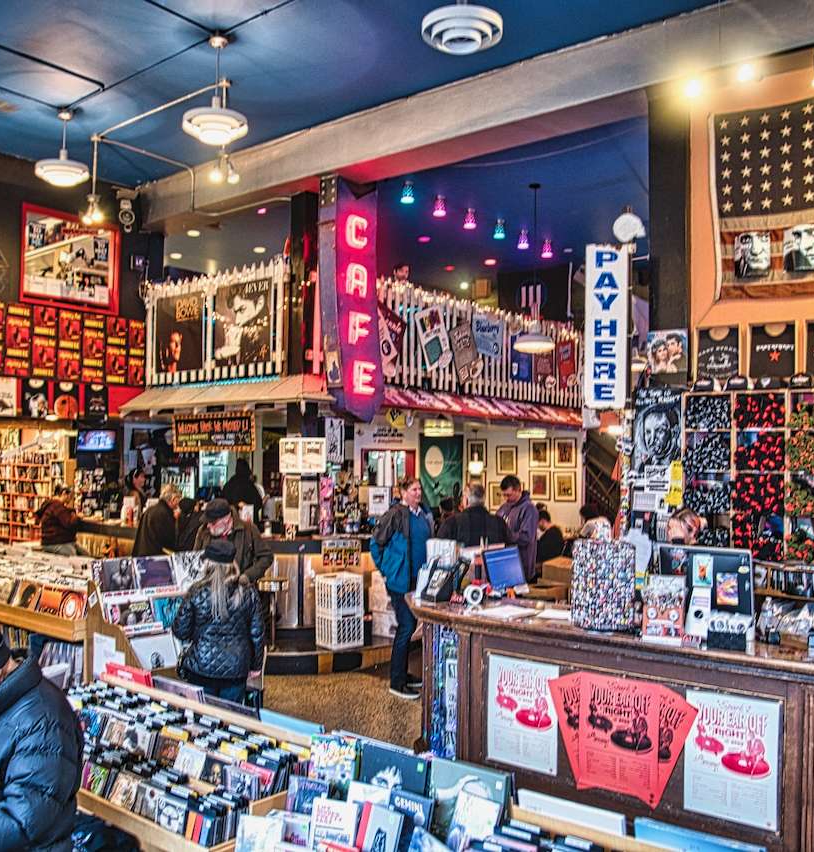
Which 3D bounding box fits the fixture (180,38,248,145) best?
[{"bbox_3d":[-1.544,-2.765,6.967,0.540,0.877,0.540,1,-2,0],"label":"fixture"}]

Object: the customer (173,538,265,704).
[{"bbox_3d":[-1.066,1.397,4.850,0.540,1.540,0.380,1,-2,-14],"label":"customer"}]

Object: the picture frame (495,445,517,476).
[{"bbox_3d":[1.386,0.481,11.846,0.341,0.397,0.035,-1,-2,39],"label":"picture frame"}]

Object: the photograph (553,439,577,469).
[{"bbox_3d":[2.708,0.463,14.569,0.415,0.504,0.030,-1,-2,38],"label":"photograph"}]

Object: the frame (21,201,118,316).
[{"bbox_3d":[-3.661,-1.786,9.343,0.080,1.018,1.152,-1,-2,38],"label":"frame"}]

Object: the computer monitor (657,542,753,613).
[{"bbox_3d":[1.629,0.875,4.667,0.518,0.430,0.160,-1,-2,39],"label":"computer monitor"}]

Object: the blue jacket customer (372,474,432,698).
[{"bbox_3d":[-0.028,1.252,6.767,0.340,1.700,0.460,-1,-2,38],"label":"blue jacket customer"}]

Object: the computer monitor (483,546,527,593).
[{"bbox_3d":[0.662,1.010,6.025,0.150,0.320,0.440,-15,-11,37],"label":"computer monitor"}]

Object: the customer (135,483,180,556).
[{"bbox_3d":[-2.456,1.308,8.380,0.460,1.485,0.360,-1,-2,43],"label":"customer"}]

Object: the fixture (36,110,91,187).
[{"bbox_3d":[-3.236,-2.639,8.057,0.490,0.710,0.490,0,-2,38],"label":"fixture"}]

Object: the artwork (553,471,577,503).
[{"bbox_3d":[2.598,0.993,14.000,0.400,0.510,0.030,0,-2,38],"label":"artwork"}]

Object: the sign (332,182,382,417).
[{"bbox_3d":[-0.542,-1.167,8.062,0.210,2.280,0.620,-1,-2,39],"label":"sign"}]

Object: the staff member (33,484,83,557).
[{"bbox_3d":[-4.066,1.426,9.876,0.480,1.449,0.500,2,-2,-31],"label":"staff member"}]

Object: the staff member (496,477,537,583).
[{"bbox_3d":[0.865,1.263,6.922,0.340,1.712,0.450,2,-2,-40],"label":"staff member"}]

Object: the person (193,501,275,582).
[{"bbox_3d":[-1.231,1.355,5.977,0.540,1.690,0.370,0,-2,14],"label":"person"}]

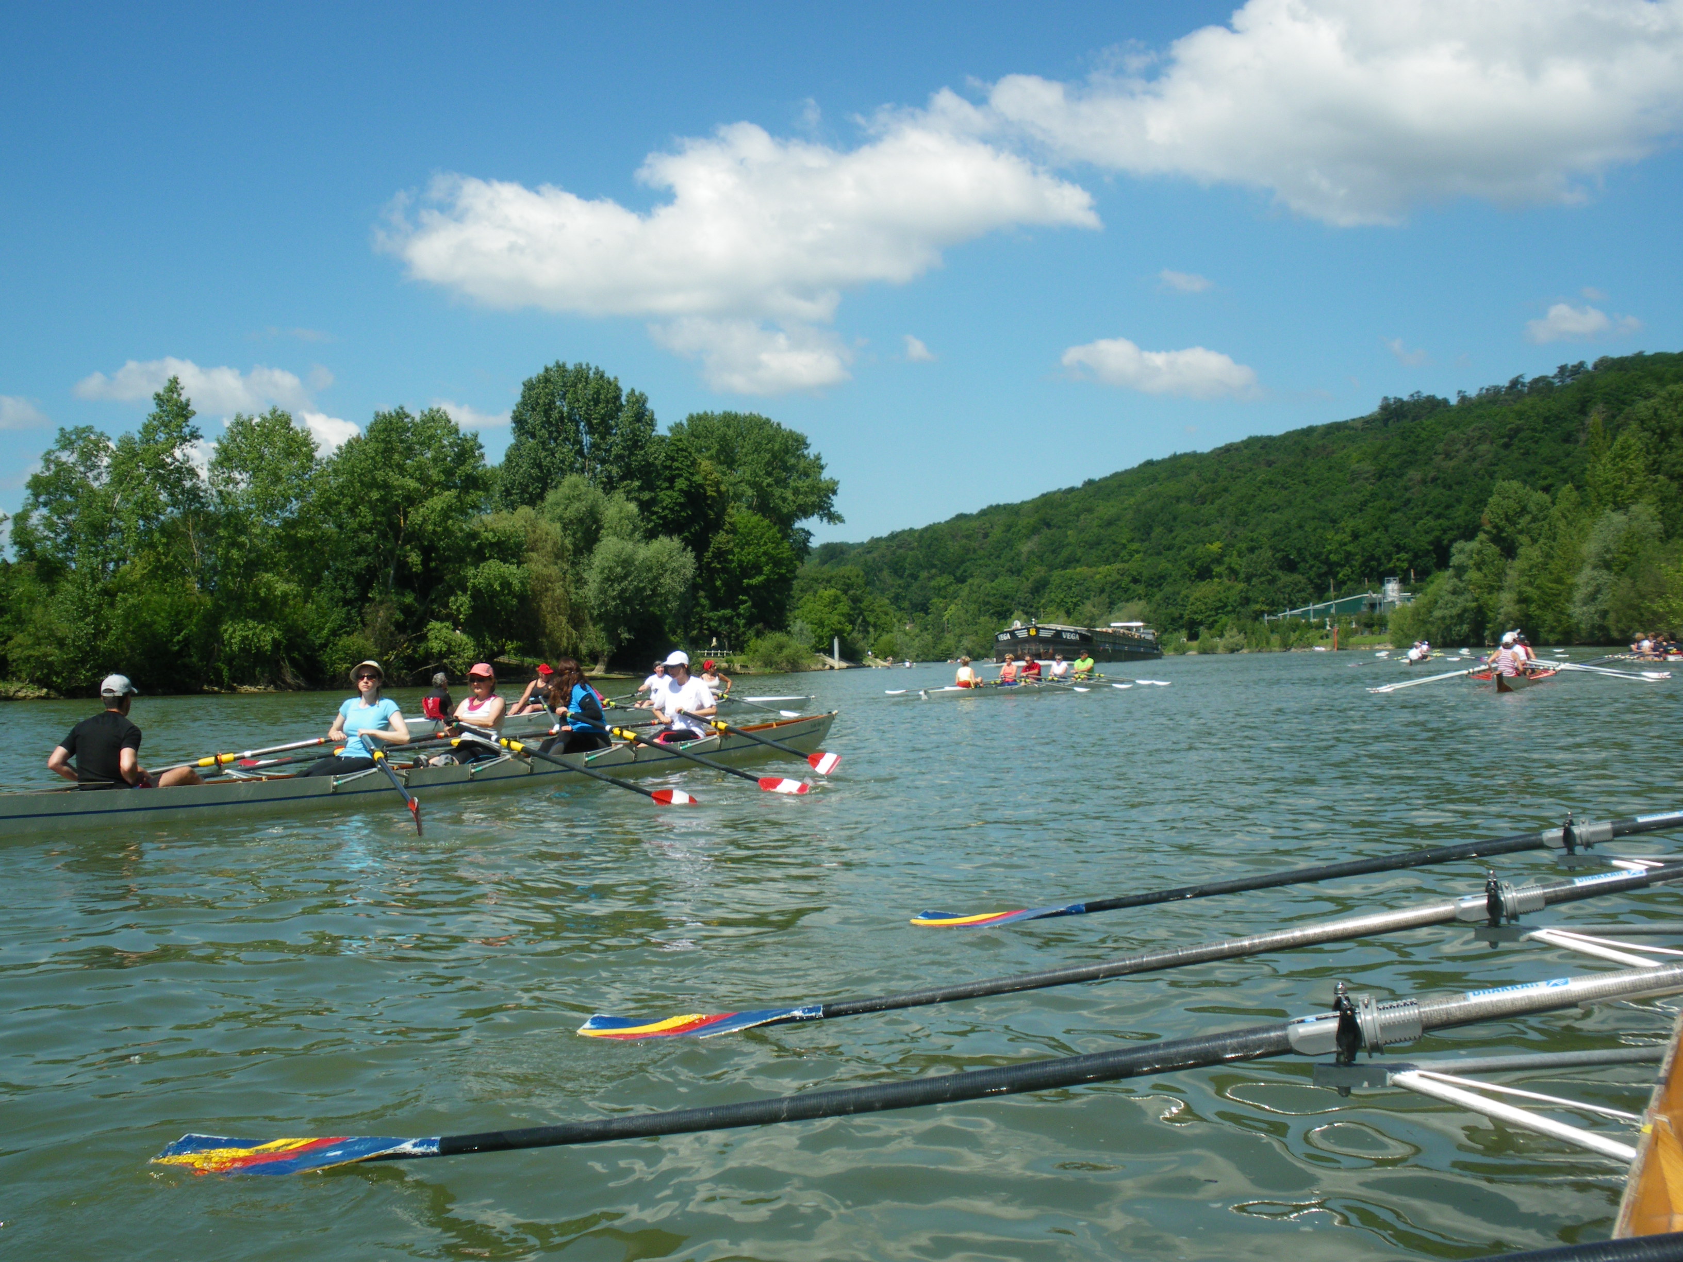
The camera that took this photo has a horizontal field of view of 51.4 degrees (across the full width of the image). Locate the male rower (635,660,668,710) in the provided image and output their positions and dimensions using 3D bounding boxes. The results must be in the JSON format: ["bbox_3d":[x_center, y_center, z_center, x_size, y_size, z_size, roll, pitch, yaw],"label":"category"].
[{"bbox_3d":[-3.434,0.984,31.200,0.600,0.900,1.000,-3,-1,40],"label":"male rower"}]

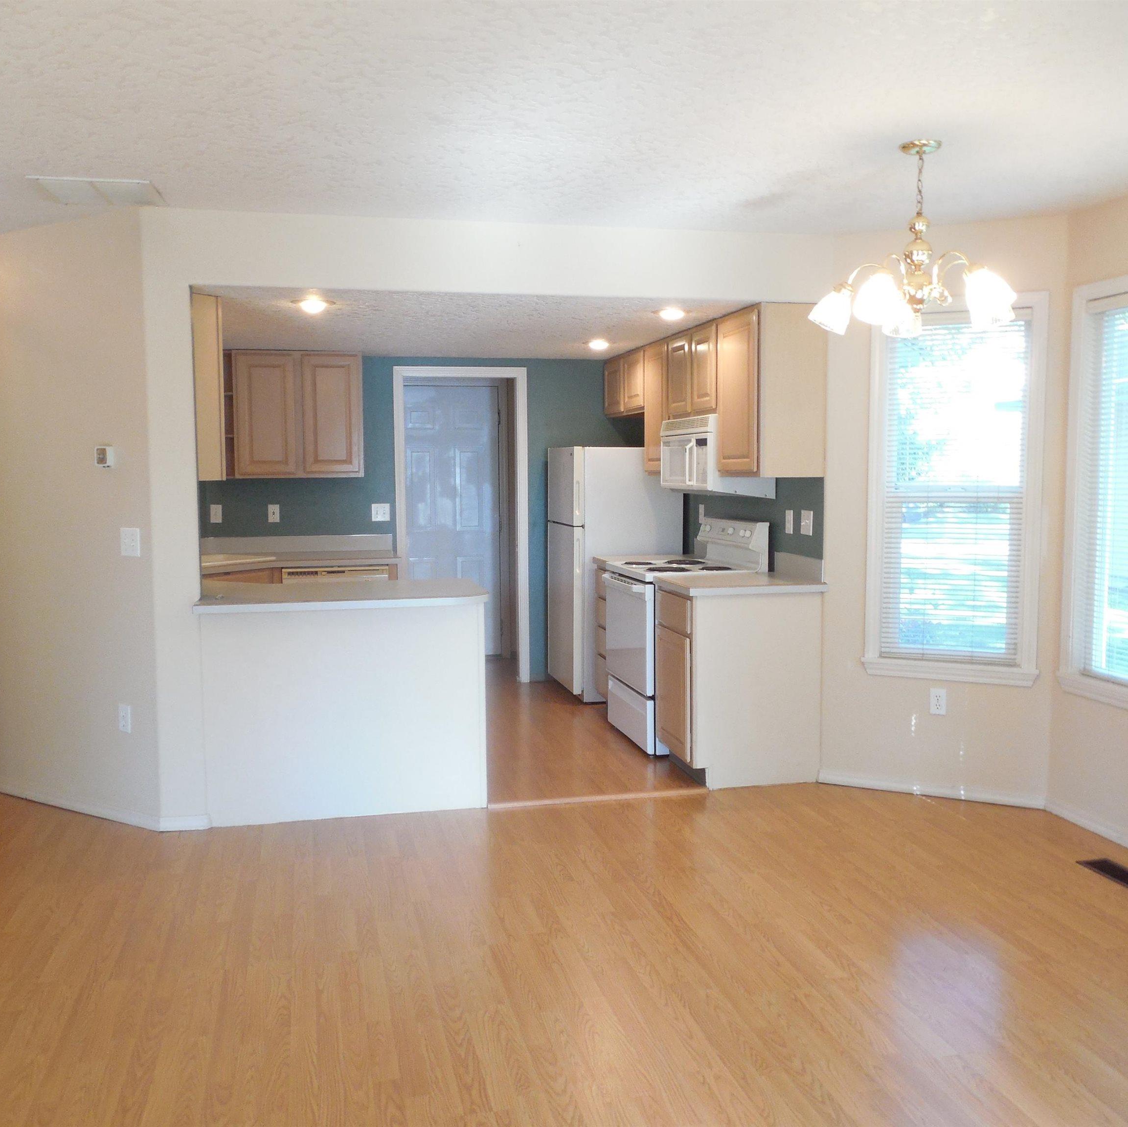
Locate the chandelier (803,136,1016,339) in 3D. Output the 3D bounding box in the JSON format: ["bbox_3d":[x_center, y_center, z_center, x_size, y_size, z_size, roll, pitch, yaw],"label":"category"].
[{"bbox_3d":[1.114,-1.019,3.425,0.645,0.580,0.645,-2,5,-13],"label":"chandelier"}]

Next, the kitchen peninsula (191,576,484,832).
[{"bbox_3d":[-0.944,0.574,4.742,1.200,0.912,0.725,-1,5,-13],"label":"kitchen peninsula"}]

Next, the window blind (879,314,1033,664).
[{"bbox_3d":[1.649,-0.321,4.603,0.575,1.495,0.050,2,6,24],"label":"window blind"}]

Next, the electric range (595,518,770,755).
[{"bbox_3d":[0.621,0.352,5.725,0.665,1.150,0.765,-2,5,-13],"label":"electric range"}]

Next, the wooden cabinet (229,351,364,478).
[{"bbox_3d":[-1.633,-0.905,6.668,0.770,0.756,0.330,-2,5,-13],"label":"wooden cabinet"}]

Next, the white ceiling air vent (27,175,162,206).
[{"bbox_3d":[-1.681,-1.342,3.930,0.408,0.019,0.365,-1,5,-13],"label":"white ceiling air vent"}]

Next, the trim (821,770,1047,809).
[{"bbox_3d":[1.595,0.990,4.734,0.940,0.058,0.016,2,6,24],"label":"trim"}]

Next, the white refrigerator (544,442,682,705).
[{"bbox_3d":[0.325,0.041,6.989,0.700,1.564,0.735,-1,5,-13],"label":"white refrigerator"}]

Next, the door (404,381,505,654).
[{"bbox_3d":[-0.881,-0.305,8.171,0.815,2.027,0.040,-2,5,-13],"label":"door"}]

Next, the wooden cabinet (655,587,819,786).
[{"bbox_3d":[0.799,0.544,5.105,0.630,0.876,0.540,-2,5,-13],"label":"wooden cabinet"}]

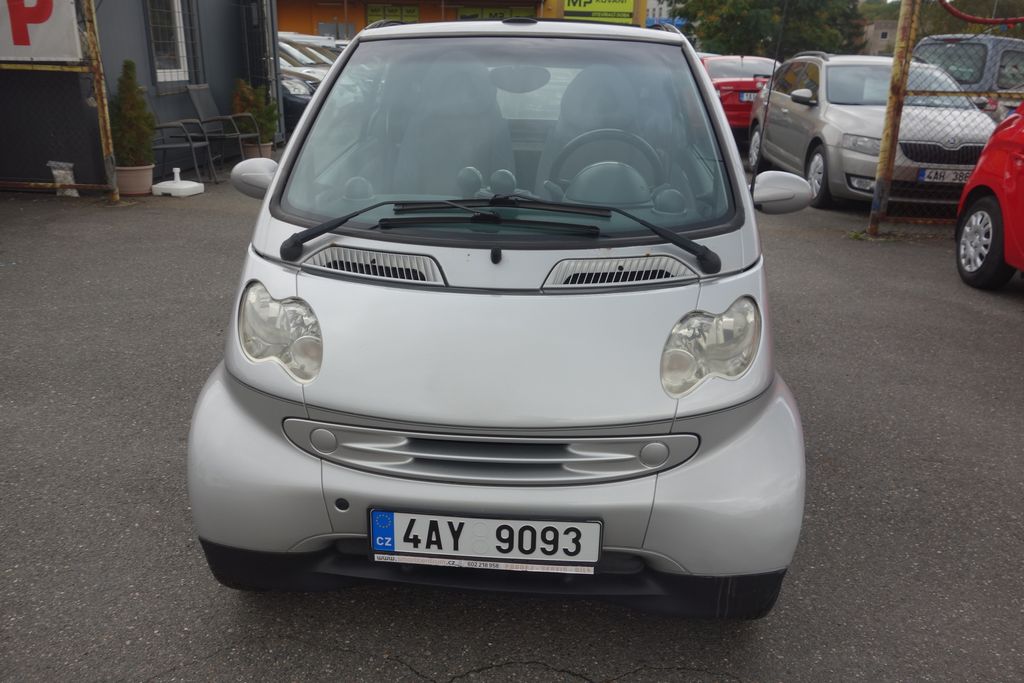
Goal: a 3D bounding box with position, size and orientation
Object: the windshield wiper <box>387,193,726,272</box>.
[{"bbox_3d":[0.102,-0.271,2.007,0.860,0.180,0.200,2,20,3],"label":"windshield wiper"}]

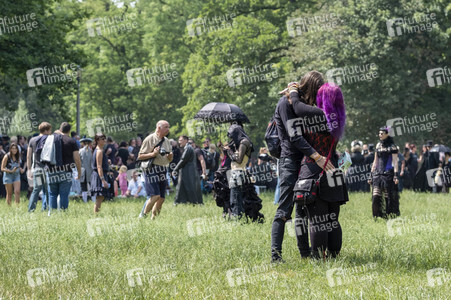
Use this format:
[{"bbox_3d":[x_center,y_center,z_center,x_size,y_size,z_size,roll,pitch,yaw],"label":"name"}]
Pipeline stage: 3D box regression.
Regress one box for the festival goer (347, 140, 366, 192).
[{"bbox_3d":[4.363,0.593,56.500,0.580,1.822,0.420,0,-1,-3],"label":"festival goer"}]

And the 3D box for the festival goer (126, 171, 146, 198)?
[{"bbox_3d":[-2.671,1.041,51.000,0.620,0.845,0.650,0,-1,-32],"label":"festival goer"}]

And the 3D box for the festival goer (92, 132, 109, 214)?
[{"bbox_3d":[-2.535,0.478,34.000,0.400,1.640,0.450,0,-1,18],"label":"festival goer"}]

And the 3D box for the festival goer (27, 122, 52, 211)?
[{"bbox_3d":[-3.732,0.345,34.000,0.540,1.805,0.450,0,-1,12],"label":"festival goer"}]

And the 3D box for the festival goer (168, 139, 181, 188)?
[{"bbox_3d":[-1.660,0.480,55.000,0.350,1.709,0.500,0,-1,-36],"label":"festival goer"}]

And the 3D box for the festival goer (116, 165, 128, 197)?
[{"bbox_3d":[-3.181,0.975,52.500,0.360,1.019,0.270,0,-1,12],"label":"festival goer"}]

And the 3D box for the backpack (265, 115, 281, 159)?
[{"bbox_3d":[0.485,-0.116,15.700,0.200,0.420,0.280,0,-1,28],"label":"backpack"}]

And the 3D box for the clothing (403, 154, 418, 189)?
[{"bbox_3d":[6.310,0.710,57.500,0.350,1.250,0.470,0,-1,20],"label":"clothing"}]

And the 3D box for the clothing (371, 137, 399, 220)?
[{"bbox_3d":[2.921,0.532,31.000,0.520,1.486,0.400,0,-1,18],"label":"clothing"}]

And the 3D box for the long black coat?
[{"bbox_3d":[-0.978,0.643,43.500,0.720,1.570,0.550,0,-1,-9],"label":"long black coat"}]

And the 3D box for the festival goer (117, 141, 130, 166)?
[{"bbox_3d":[-3.183,0.619,53.000,0.520,1.772,0.380,0,-1,12],"label":"festival goer"}]

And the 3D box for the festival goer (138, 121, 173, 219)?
[{"bbox_3d":[-1.237,0.359,30.000,0.580,1.766,0.520,1,-1,-43],"label":"festival goer"}]

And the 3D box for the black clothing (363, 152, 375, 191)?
[{"bbox_3d":[4.925,0.755,58.000,0.500,1.338,0.380,0,-1,-24],"label":"black clothing"}]

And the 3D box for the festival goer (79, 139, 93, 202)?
[{"bbox_3d":[-3.783,0.558,46.000,0.500,1.824,0.420,0,-1,3],"label":"festival goer"}]

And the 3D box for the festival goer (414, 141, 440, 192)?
[{"bbox_3d":[6.813,0.573,57.000,0.750,1.788,0.650,0,-1,27],"label":"festival goer"}]

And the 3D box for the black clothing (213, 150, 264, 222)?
[{"bbox_3d":[0.229,0.644,29.800,0.900,1.270,0.620,0,-1,-9],"label":"black clothing"}]

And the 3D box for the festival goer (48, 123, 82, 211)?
[{"bbox_3d":[-3.124,0.342,33.000,0.640,1.757,0.450,0,-1,-3],"label":"festival goer"}]

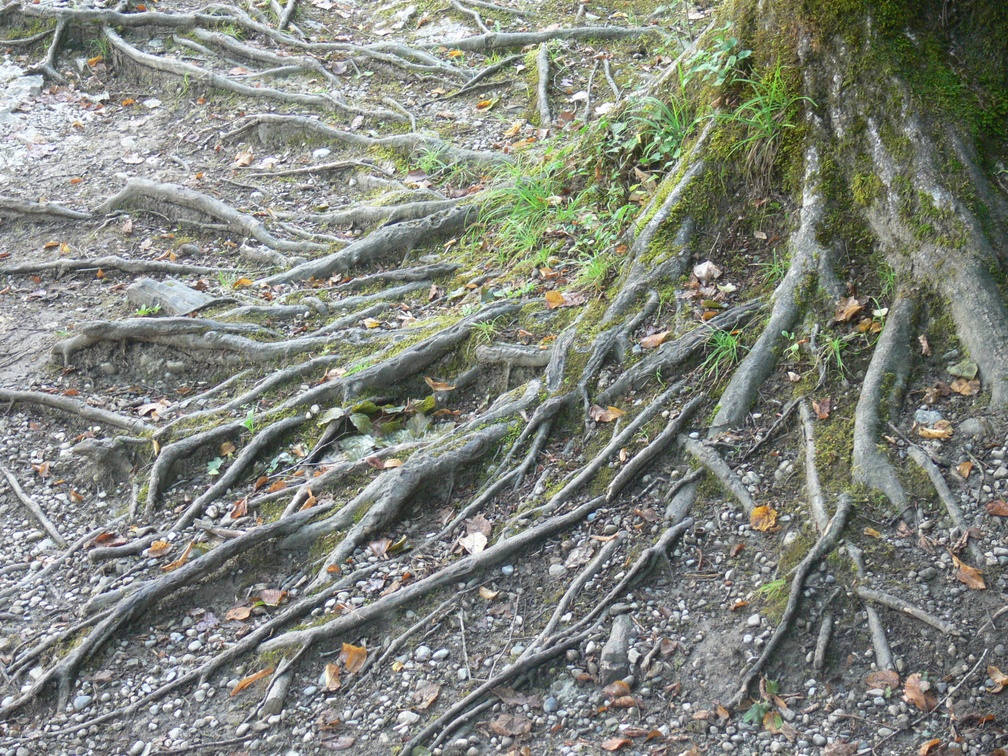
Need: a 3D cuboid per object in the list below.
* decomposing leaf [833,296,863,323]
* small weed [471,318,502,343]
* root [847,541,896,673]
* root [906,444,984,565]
[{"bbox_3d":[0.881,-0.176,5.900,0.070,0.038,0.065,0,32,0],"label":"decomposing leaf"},{"bbox_3d":[-0.049,-0.122,6.050,0.078,0.048,0.068,0,22,0],"label":"small weed"},{"bbox_3d":[0.770,0.473,4.853,0.040,0.040,0.366,-7,40,-1],"label":"root"},{"bbox_3d":[0.967,0.269,5.051,0.045,0.040,0.376,-17,42,-6],"label":"root"}]

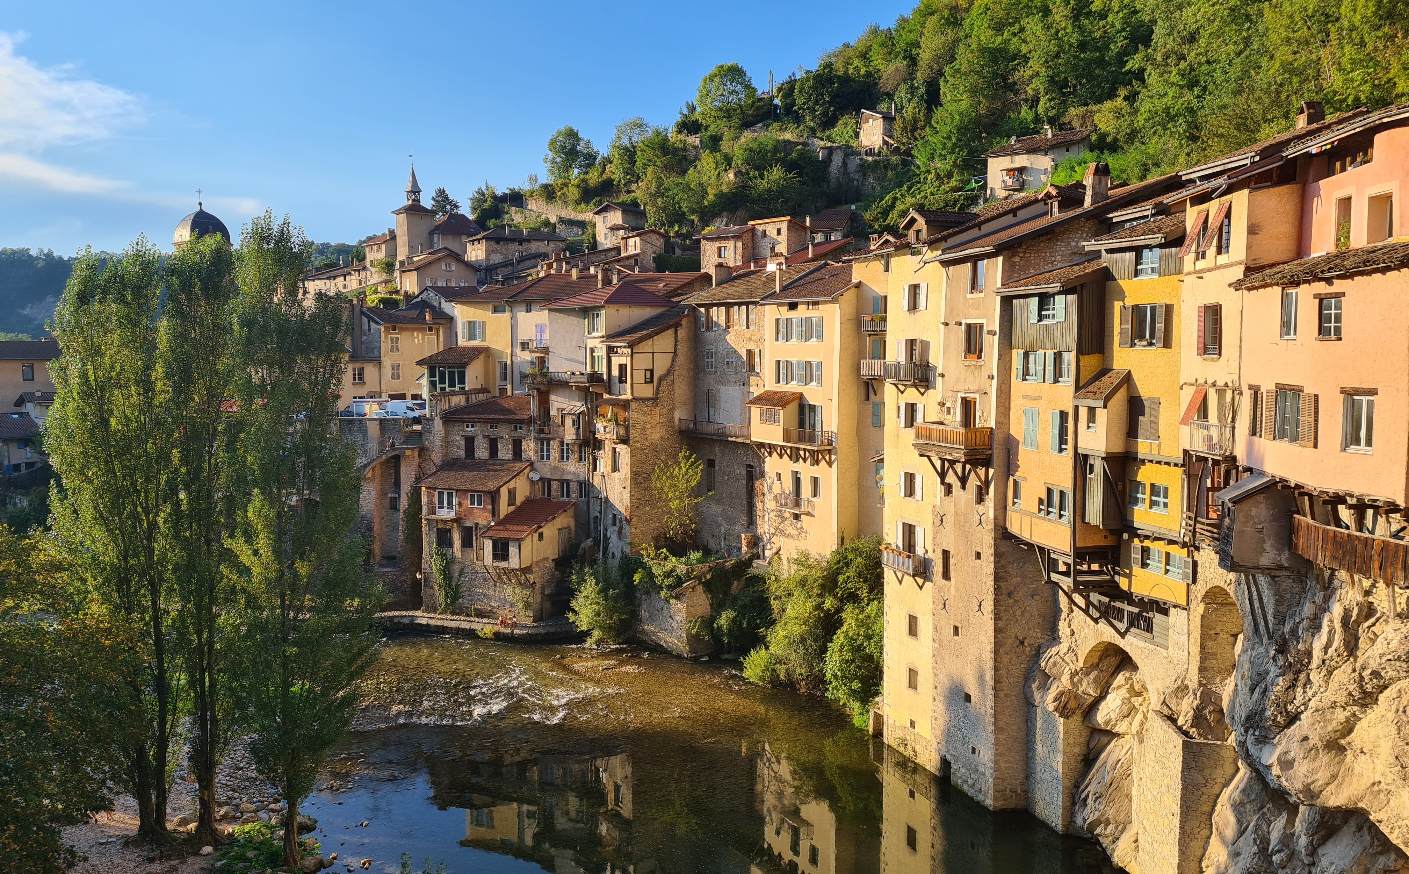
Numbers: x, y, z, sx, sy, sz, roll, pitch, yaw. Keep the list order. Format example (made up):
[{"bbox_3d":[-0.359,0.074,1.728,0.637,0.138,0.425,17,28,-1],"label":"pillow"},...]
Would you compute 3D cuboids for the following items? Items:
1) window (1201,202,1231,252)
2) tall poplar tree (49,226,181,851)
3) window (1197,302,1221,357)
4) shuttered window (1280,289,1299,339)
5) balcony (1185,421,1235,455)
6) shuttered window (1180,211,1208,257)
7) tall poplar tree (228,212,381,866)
[{"bbox_3d":[15.599,-6.389,32.326,0.553,1.479,0.797,0,4,2],"label":"window"},{"bbox_3d":[-23.788,4.277,42.609,5.122,24.186,4.925,0,5,0],"label":"tall poplar tree"},{"bbox_3d":[15.816,-3.318,33.148,0.200,1.599,1.690,0,4,2],"label":"window"},{"bbox_3d":[15.960,-3.320,28.888,0.150,1.349,0.776,0,4,-3],"label":"shuttered window"},{"bbox_3d":[16.872,0.039,35.127,0.640,0.985,2.265,0,5,2],"label":"balcony"},{"bbox_3d":[15.652,-6.462,33.851,0.529,1.354,0.754,0,4,2],"label":"shuttered window"},{"bbox_3d":[-14.482,3.893,38.186,5.497,23.675,5.497,0,4,0],"label":"tall poplar tree"}]

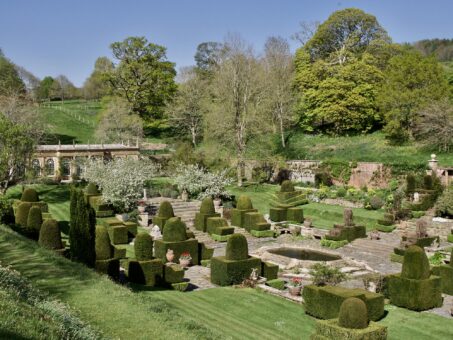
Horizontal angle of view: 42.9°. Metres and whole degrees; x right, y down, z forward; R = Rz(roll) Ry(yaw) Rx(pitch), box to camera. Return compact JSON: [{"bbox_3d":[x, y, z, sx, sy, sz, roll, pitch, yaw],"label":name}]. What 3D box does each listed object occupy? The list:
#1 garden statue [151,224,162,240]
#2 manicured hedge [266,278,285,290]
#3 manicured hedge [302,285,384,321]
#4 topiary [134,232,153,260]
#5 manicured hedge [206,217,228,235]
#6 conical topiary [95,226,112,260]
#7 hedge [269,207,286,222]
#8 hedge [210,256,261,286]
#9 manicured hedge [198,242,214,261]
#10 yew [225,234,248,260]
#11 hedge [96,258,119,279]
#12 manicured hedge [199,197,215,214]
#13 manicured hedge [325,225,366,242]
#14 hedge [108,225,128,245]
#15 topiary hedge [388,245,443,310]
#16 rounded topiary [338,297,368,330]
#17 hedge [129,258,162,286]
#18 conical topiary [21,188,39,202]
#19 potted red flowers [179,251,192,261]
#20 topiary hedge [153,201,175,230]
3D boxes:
[{"bbox_3d":[-4.999,4.431,41.315,0.750,1.160,0.650,-2,4,-34],"label":"garden statue"},{"bbox_3d":[2.782,6.500,32.700,0.750,0.450,1.000,-2,2,-30],"label":"manicured hedge"},{"bbox_3d":[5.048,5.697,24.850,2.300,1.160,2.050,-3,6,-34],"label":"manicured hedge"},{"bbox_3d":[-4.309,3.956,29.900,0.930,1.360,0.930,0,5,0],"label":"topiary"},{"bbox_3d":[-0.672,4.220,43.000,1.100,1.120,1.150,-3,6,-34],"label":"manicured hedge"},{"bbox_3d":[-6.715,3.882,31.268,0.942,1.857,0.942,-2,4,-34],"label":"conical topiary"},{"bbox_3d":[5.077,4.404,57.000,1.200,1.350,1.200,-2,2,-30],"label":"hedge"},{"bbox_3d":[0.570,5.870,33.950,2.300,1.420,1.850,-2,2,-30],"label":"hedge"},{"bbox_3d":[-1.436,5.664,39.400,1.000,1.250,1.100,-2,2,-30],"label":"manicured hedge"},{"bbox_3d":[0.592,4.167,31.585,1.196,1.391,1.196,0,3,0],"label":"yew"},{"bbox_3d":[-6.401,5.219,30.100,1.300,1.250,1.300,-3,6,-34],"label":"hedge"},{"bbox_3d":[-1.601,2.952,48.543,1.224,1.385,1.224,0,3,0],"label":"manicured hedge"},{"bbox_3d":[9.300,4.818,44.642,2.600,0.950,1.900,-2,4,-34],"label":"manicured hedge"},{"bbox_3d":[-7.447,4.456,39.900,1.080,1.160,1.000,-3,6,-34],"label":"hedge"},{"bbox_3d":[8.880,4.931,26.921,1.800,2.720,1.600,-2,4,-34],"label":"topiary hedge"},{"bbox_3d":[4.657,5.155,21.124,1.029,1.024,1.029,0,3,0],"label":"rounded topiary"},{"bbox_3d":[-4.960,6.200,35.500,1.600,1.450,1.700,-2,2,-30],"label":"hedge"},{"bbox_3d":[-15.079,1.914,44.178,1.360,0.978,1.360,-2,4,-34],"label":"conical topiary"},{"bbox_3d":[-2.655,5.537,37.300,0.880,0.650,0.850,-1,2,0],"label":"potted red flowers"},{"bbox_3d":[-4.552,3.530,43.700,1.500,2.380,1.500,-3,6,-34],"label":"topiary hedge"}]

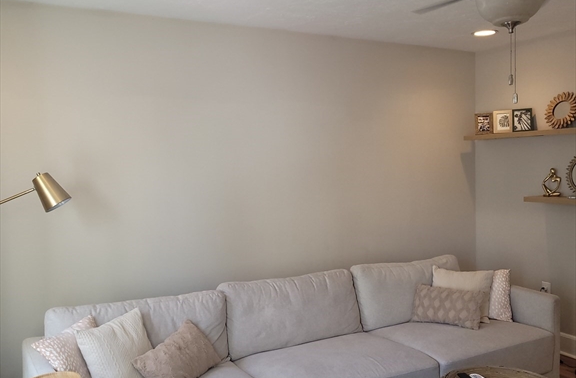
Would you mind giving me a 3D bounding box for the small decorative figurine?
[{"bbox_3d":[1.993,-0.046,4.350,0.080,0.215,0.135,-3,3,-30],"label":"small decorative figurine"}]

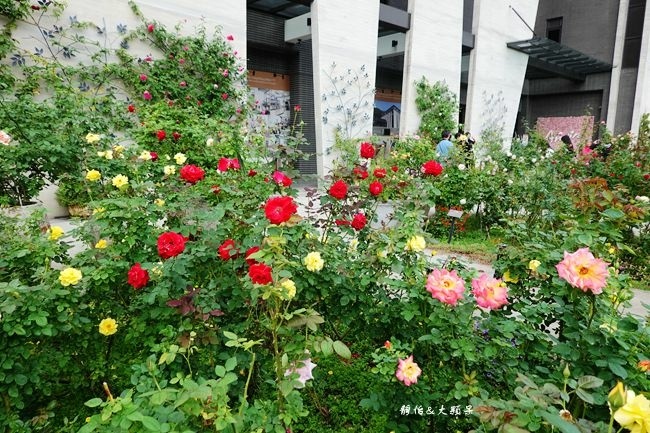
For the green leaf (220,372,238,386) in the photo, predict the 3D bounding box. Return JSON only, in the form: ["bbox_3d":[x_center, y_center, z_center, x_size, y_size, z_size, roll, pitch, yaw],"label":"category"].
[{"bbox_3d":[-0.313,0.534,1.420,0.056,0.044,0.035,-2,10,-13],"label":"green leaf"}]

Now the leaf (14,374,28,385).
[{"bbox_3d":[-0.981,0.527,1.400,0.042,0.010,0.035,16,45,-9],"label":"leaf"}]

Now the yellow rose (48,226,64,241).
[{"bbox_3d":[-1.147,0.073,1.850,0.066,0.058,0.055,-4,10,-23],"label":"yellow rose"}]

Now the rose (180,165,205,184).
[{"bbox_3d":[-0.627,-0.199,2.050,0.112,0.085,0.095,-1,9,-6],"label":"rose"}]

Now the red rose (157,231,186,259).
[{"bbox_3d":[-0.585,0.107,1.650,0.108,0.100,0.075,-2,9,-12],"label":"red rose"}]

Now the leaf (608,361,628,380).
[{"bbox_3d":[0.745,0.391,1.100,0.060,0.010,0.032,23,53,28],"label":"leaf"}]

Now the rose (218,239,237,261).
[{"bbox_3d":[-0.434,0.148,1.950,0.090,0.092,0.070,-2,9,-13],"label":"rose"}]

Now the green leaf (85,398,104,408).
[{"bbox_3d":[-0.585,0.475,1.100,0.049,0.010,0.028,-5,38,-15],"label":"green leaf"}]

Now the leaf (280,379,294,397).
[{"bbox_3d":[-0.134,0.612,1.550,0.048,0.061,0.030,-1,10,-5],"label":"leaf"}]

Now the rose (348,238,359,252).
[{"bbox_3d":[0.155,0.157,2.350,0.058,0.072,0.055,1,9,4],"label":"rose"}]

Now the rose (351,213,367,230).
[{"bbox_3d":[0.188,0.028,2.400,0.082,0.095,0.075,1,9,4],"label":"rose"}]

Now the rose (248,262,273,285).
[{"bbox_3d":[-0.238,0.210,1.600,0.088,0.083,0.068,0,9,0],"label":"rose"}]

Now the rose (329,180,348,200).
[{"bbox_3d":[0.073,-0.135,2.250,0.094,0.096,0.075,0,9,2],"label":"rose"}]

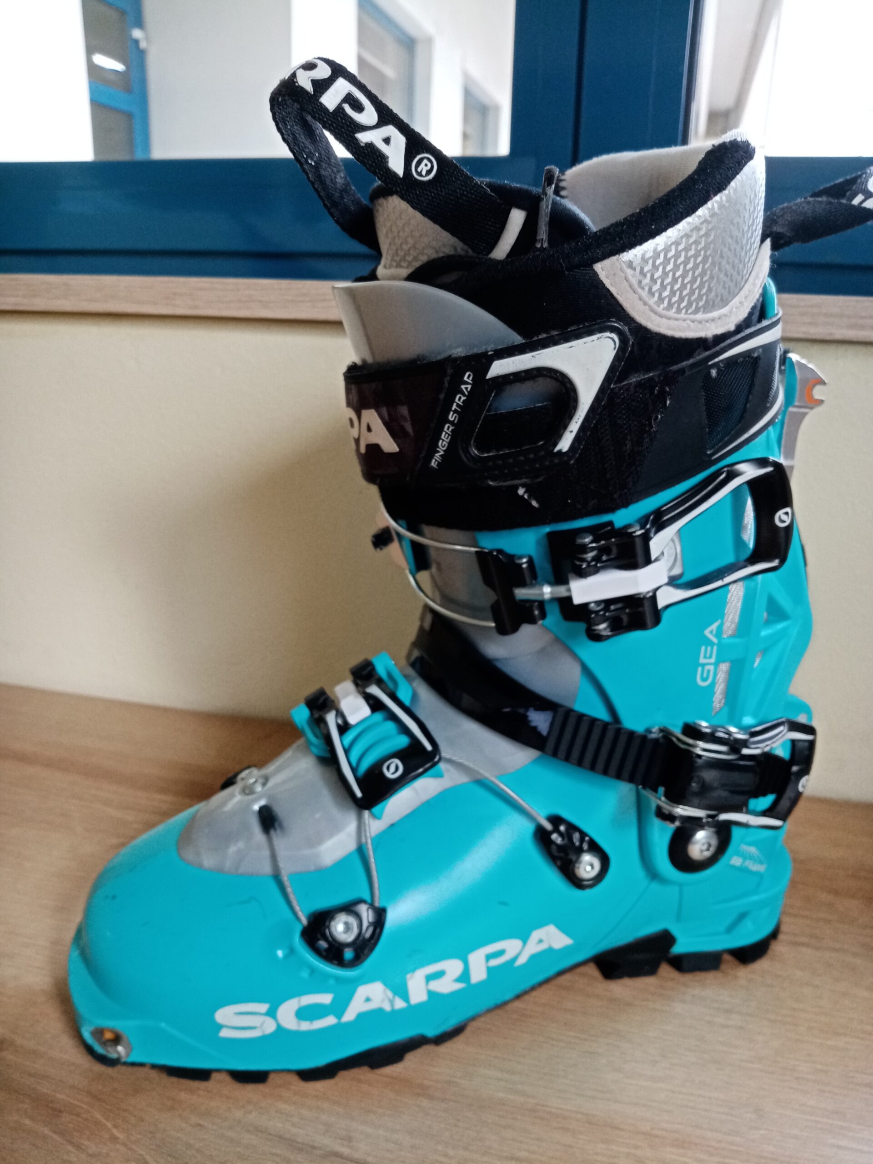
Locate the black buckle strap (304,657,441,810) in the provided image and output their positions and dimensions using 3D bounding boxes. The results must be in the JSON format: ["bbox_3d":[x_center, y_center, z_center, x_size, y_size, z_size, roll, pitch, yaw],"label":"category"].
[{"bbox_3d":[-0.021,0.049,0.281,0.037,0.019,0.043,-33,56,-1],"label":"black buckle strap"}]

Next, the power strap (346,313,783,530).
[{"bbox_3d":[0.040,-0.058,0.277,0.134,0.049,0.108,-13,23,-10],"label":"power strap"}]

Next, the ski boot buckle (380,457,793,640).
[{"bbox_3d":[0.048,-0.014,0.261,0.121,0.050,0.056,-1,18,-7],"label":"ski boot buckle"}]

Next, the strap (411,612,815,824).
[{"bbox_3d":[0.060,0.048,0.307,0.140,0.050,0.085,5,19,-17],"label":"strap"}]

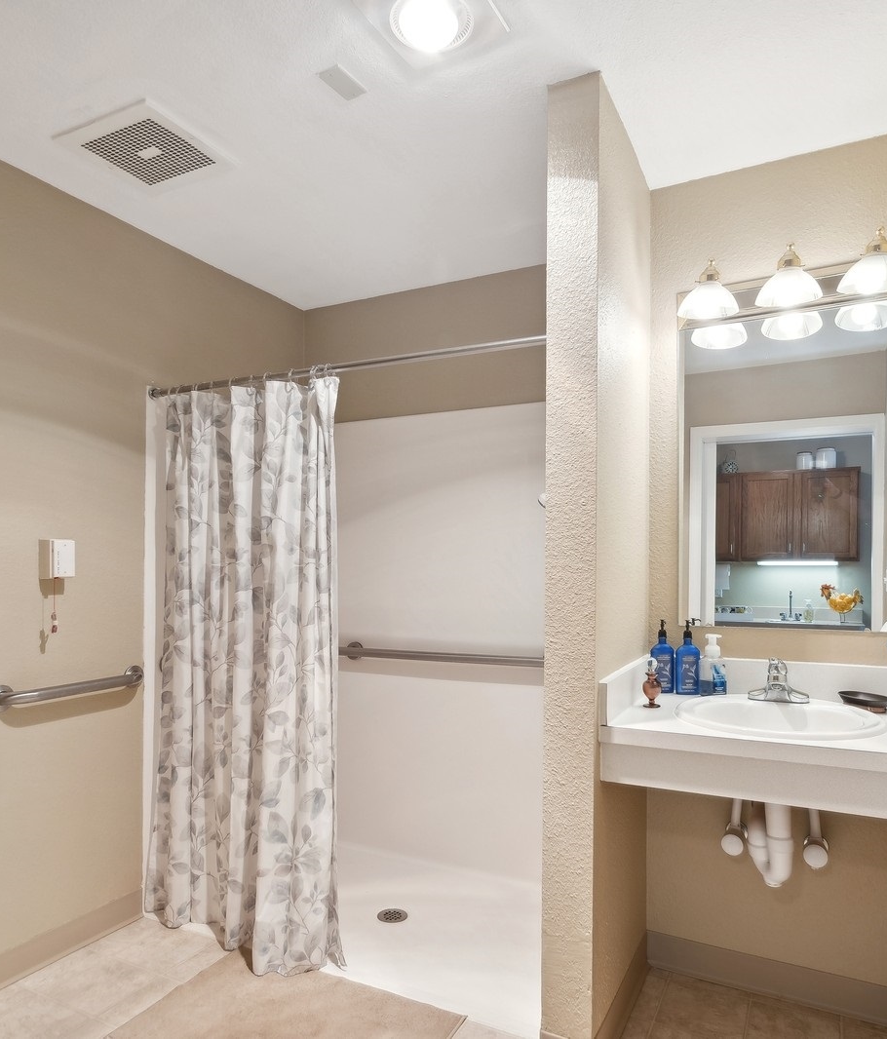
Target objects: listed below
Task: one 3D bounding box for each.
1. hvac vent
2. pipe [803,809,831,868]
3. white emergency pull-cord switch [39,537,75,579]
[{"bbox_3d":[-0.851,-1.055,1.897,0.375,0.022,0.345,0,-1,26],"label":"hvac vent"},{"bbox_3d":[1.028,0.877,1.790,0.062,0.180,0.085,-1,-3,26],"label":"pipe"},{"bbox_3d":[-1.203,0.124,2.025,0.057,0.116,0.075,-1,-2,29],"label":"white emergency pull-cord switch"}]

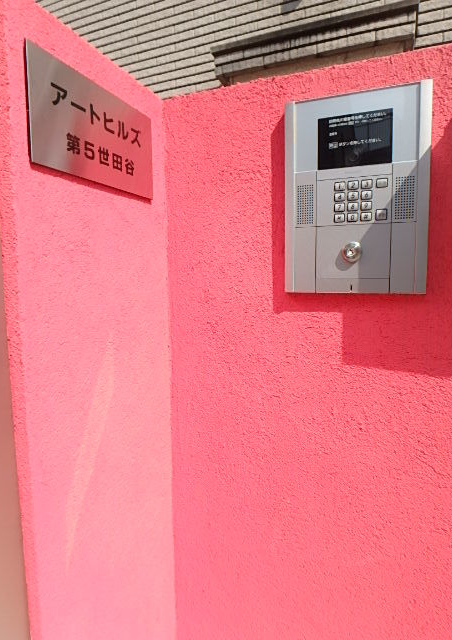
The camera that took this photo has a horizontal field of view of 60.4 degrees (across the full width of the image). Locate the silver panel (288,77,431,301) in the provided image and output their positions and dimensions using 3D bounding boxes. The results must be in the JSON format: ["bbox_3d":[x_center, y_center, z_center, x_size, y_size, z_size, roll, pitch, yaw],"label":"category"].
[{"bbox_3d":[0.220,-0.214,0.670,0.233,0.335,0.030,1,5,19],"label":"silver panel"}]

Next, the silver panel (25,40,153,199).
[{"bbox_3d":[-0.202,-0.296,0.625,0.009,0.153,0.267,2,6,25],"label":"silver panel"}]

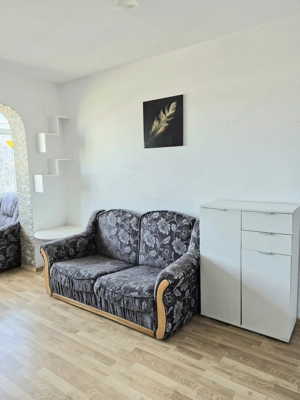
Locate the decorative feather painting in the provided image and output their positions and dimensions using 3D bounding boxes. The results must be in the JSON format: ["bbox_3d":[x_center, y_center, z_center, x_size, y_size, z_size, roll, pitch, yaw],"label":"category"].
[{"bbox_3d":[0.144,-0.845,2.927,0.514,0.528,0.028,3,8,35],"label":"decorative feather painting"}]

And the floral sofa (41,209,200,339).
[{"bbox_3d":[-0.285,0.601,2.834,1.629,0.898,0.884,3,8,35],"label":"floral sofa"}]

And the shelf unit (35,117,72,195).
[{"bbox_3d":[-1.360,-0.645,3.717,0.212,1.050,0.504,3,8,35],"label":"shelf unit"}]

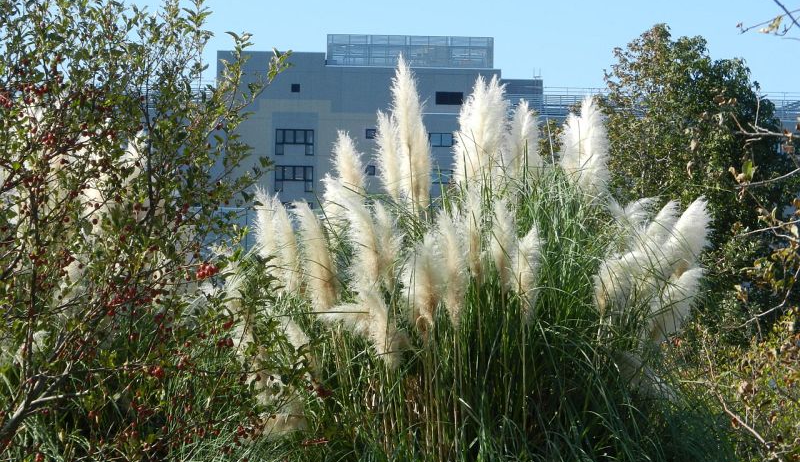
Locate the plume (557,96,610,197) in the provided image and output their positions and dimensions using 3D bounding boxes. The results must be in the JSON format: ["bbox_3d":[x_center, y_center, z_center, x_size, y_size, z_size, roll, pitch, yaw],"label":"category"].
[{"bbox_3d":[0.866,-0.397,11.500,0.239,0.479,0.197,0,0,0],"label":"plume"}]

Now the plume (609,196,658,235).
[{"bbox_3d":[1.087,-0.067,11.400,0.233,0.186,0.158,0,0,0],"label":"plume"}]

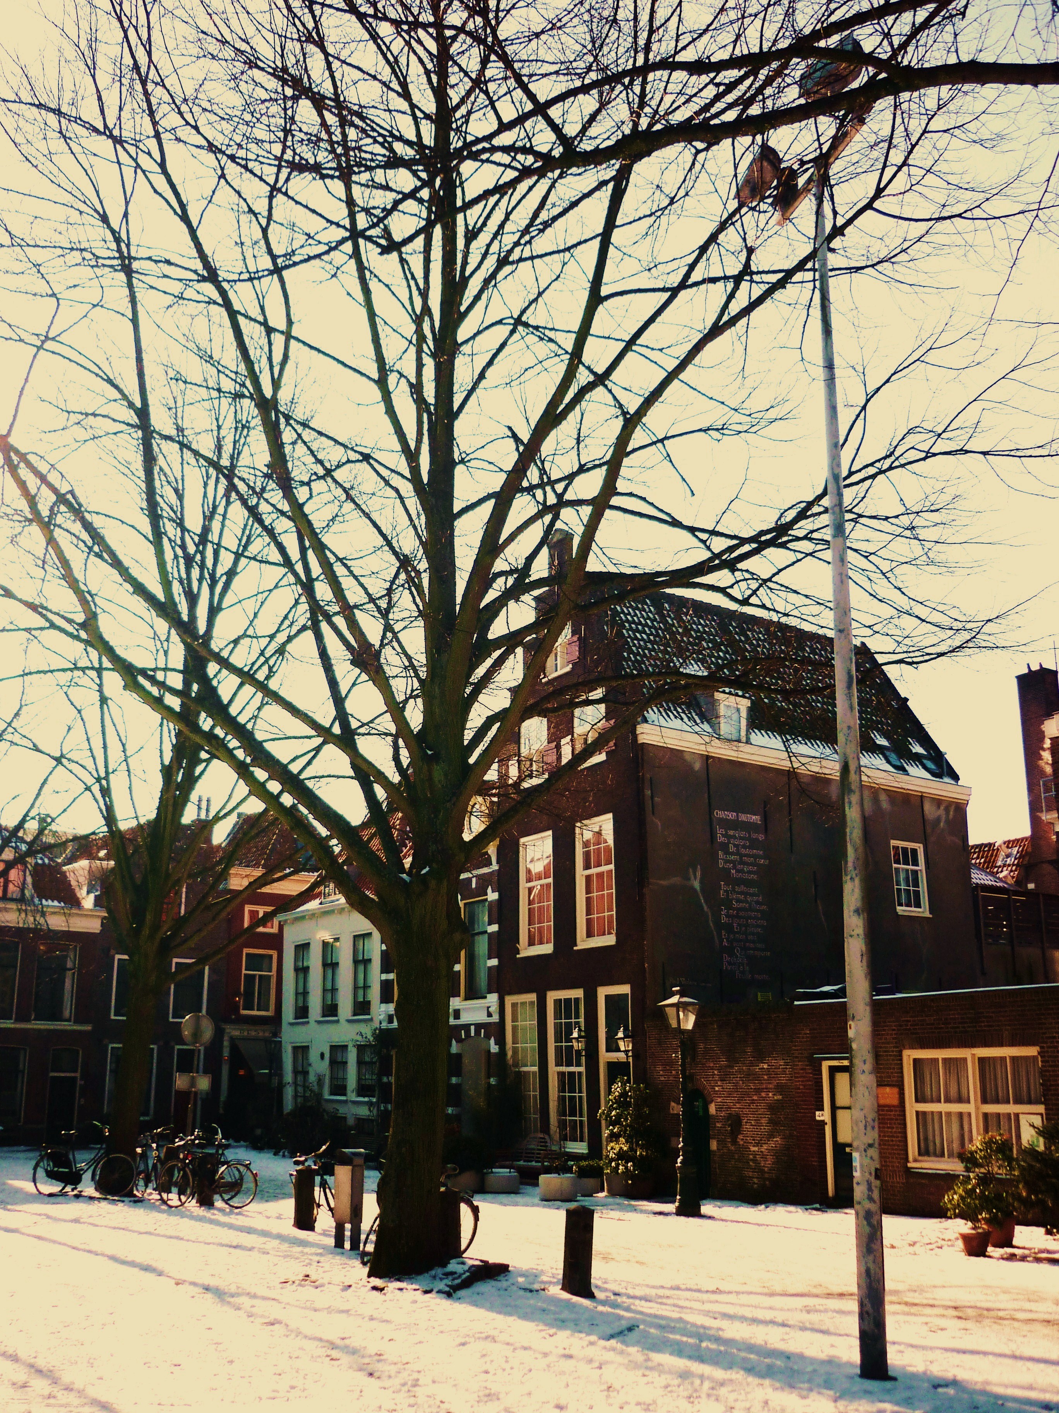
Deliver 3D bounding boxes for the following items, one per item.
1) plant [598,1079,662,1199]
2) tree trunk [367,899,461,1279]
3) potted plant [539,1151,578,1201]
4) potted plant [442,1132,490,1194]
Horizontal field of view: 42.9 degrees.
[{"bbox_3d":[1.725,7.348,22.997,1.062,1.904,0.937,-1,-16,4],"label":"plant"},{"bbox_3d":[-1.217,3.944,14.326,0.900,3.800,0.860,2,-16,-4],"label":"tree trunk"},{"bbox_3d":[0.470,7.717,22.132,0.632,0.722,0.623,0,-16,1],"label":"potted plant"},{"bbox_3d":[-1.150,8.176,24.193,1.000,1.030,0.950,1,-16,-2],"label":"potted plant"}]

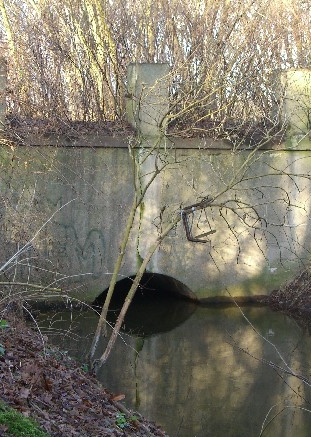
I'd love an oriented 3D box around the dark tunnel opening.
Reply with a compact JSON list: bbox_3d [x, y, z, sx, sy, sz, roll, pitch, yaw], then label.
[{"bbox_3d":[-0.209,1.020,14.137,1.330,0.780,0.700,0,3,-16],"label":"dark tunnel opening"}]

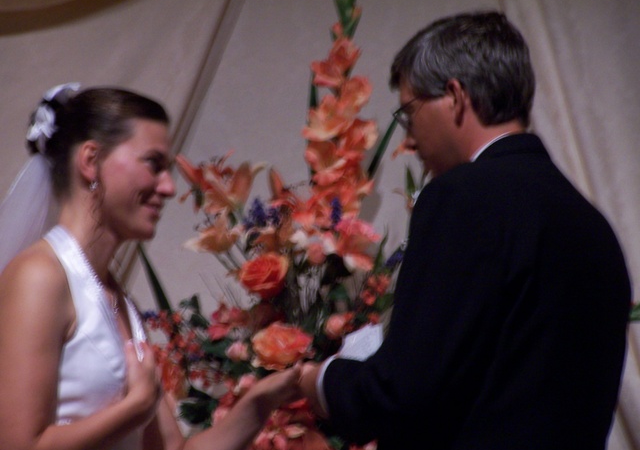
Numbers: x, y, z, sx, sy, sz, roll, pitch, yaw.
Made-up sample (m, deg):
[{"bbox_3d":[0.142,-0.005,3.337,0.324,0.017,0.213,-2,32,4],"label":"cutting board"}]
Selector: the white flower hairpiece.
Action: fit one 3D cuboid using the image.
[{"bbox_3d":[-0.392,-0.158,7.020,0.080,0.105,0.095,-1,-2,18],"label":"white flower hairpiece"}]

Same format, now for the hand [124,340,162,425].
[{"bbox_3d":[-0.260,0.232,7.030,0.065,0.125,0.095,-1,-2,21],"label":"hand"}]

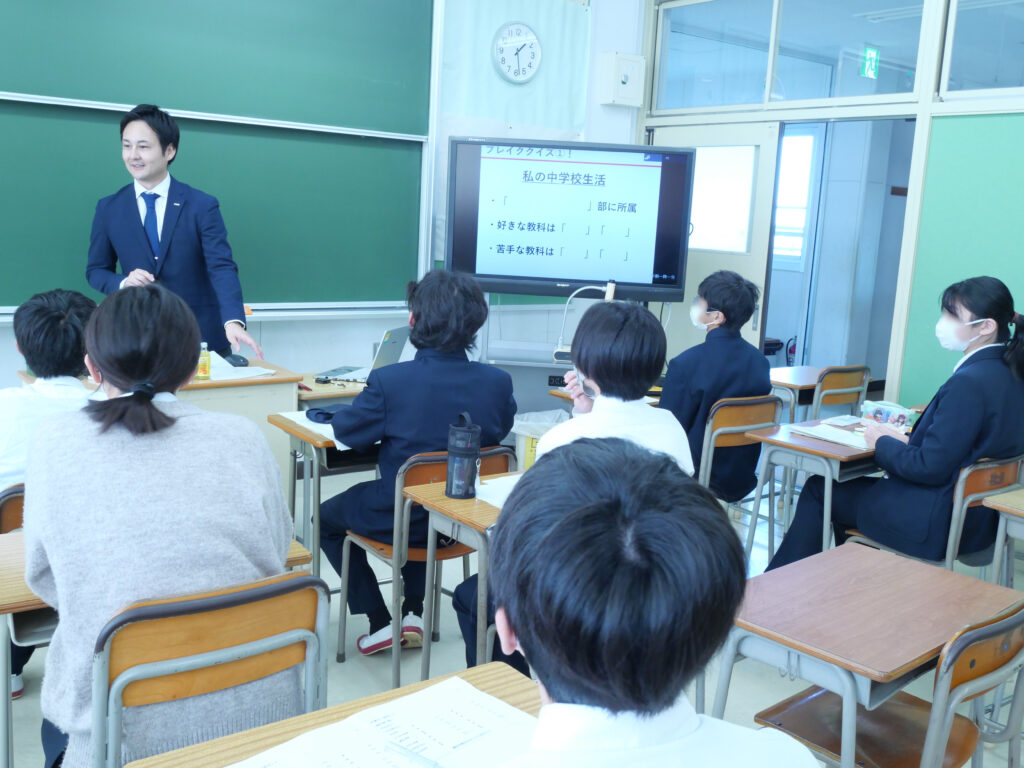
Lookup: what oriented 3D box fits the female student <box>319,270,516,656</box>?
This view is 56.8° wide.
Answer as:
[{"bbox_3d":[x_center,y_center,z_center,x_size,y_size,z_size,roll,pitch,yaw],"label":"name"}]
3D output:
[{"bbox_3d":[-0.361,0.270,2.922,0.560,1.260,0.680,-3,11,-32],"label":"female student"}]

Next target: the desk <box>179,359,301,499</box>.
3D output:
[{"bbox_3d":[-1.310,0.348,3.576,0.900,0.775,0.475,-5,13,-38],"label":"desk"}]

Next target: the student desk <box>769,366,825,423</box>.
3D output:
[{"bbox_3d":[1.429,0.305,4.796,0.600,0.700,0.400,-5,13,-38],"label":"student desk"}]

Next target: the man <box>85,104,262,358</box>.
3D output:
[{"bbox_3d":[-1.335,-0.180,3.755,0.620,1.785,0.420,0,10,-15],"label":"man"}]

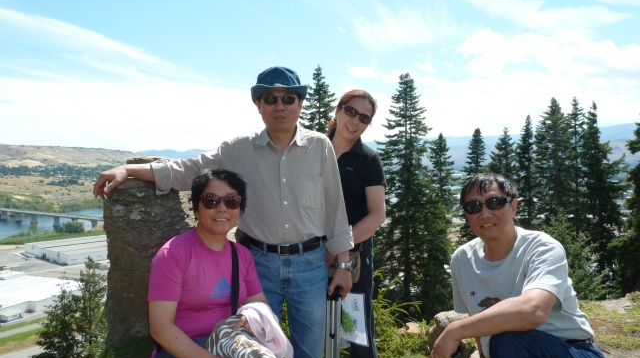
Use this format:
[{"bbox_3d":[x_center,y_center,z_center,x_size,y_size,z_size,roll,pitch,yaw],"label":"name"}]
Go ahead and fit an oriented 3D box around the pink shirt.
[{"bbox_3d":[-0.409,0.388,1.800,0.430,0.430,0.280,-2,3,-25],"label":"pink shirt"}]

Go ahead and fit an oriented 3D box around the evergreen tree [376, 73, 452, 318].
[{"bbox_3d":[3.407,0.631,18.000,2.700,8.900,2.700,-1,2,0],"label":"evergreen tree"}]

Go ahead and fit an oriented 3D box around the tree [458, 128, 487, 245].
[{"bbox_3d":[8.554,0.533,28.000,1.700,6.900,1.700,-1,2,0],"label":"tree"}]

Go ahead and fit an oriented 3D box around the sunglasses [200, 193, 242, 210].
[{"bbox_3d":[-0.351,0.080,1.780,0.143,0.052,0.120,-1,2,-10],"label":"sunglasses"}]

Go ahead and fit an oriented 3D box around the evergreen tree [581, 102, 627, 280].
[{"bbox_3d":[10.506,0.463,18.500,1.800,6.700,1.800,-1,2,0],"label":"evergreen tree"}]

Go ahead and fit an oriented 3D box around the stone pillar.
[{"bbox_3d":[-0.784,0.352,2.270,0.380,0.850,0.360,-1,2,-9],"label":"stone pillar"}]

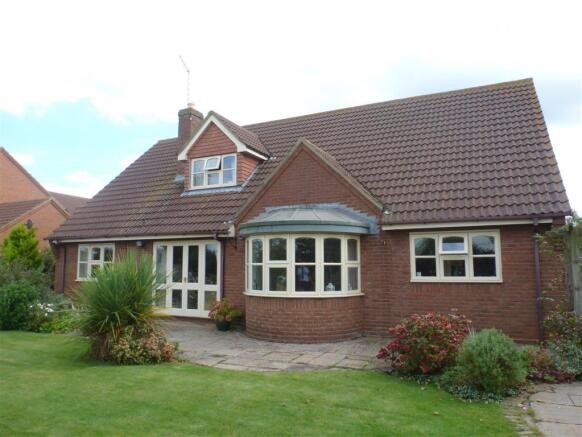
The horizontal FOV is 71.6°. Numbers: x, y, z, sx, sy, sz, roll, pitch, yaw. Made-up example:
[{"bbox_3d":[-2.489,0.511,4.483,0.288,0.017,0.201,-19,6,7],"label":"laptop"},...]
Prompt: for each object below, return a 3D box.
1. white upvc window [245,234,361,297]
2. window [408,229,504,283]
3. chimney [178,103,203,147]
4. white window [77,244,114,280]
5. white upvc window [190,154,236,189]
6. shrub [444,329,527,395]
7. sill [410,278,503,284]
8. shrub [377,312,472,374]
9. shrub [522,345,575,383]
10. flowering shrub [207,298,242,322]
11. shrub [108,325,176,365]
[{"bbox_3d":[0.110,1.054,9.190,2.750,1.340,1.060,-3,-8,24],"label":"white upvc window"},{"bbox_3d":[3.377,0.792,8.361,1.760,1.040,0.120,-3,-8,24],"label":"window"},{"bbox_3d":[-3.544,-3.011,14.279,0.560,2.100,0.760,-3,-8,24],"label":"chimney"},{"bbox_3d":[-6.075,1.369,12.609,1.600,1.100,0.110,-3,-8,24],"label":"white window"},{"bbox_3d":[-2.427,-1.423,12.541,1.700,0.980,0.120,-3,-8,24],"label":"white upvc window"},{"bbox_3d":[2.492,1.824,5.239,0.950,0.740,0.880,-3,-8,24],"label":"shrub"},{"bbox_3d":[3.349,1.294,8.245,1.780,0.055,0.140,-3,-8,24],"label":"sill"},{"bbox_3d":[2.037,1.906,6.267,1.400,0.830,1.200,-3,-8,24],"label":"shrub"},{"bbox_3d":[3.616,2.025,5.675,0.630,0.450,0.520,-3,-8,24],"label":"shrub"},{"bbox_3d":[-1.590,2.219,9.855,0.820,0.560,0.780,0,-7,0],"label":"flowering shrub"},{"bbox_3d":[-2.492,2.097,6.819,1.150,0.580,1.000,-3,-8,24],"label":"shrub"}]

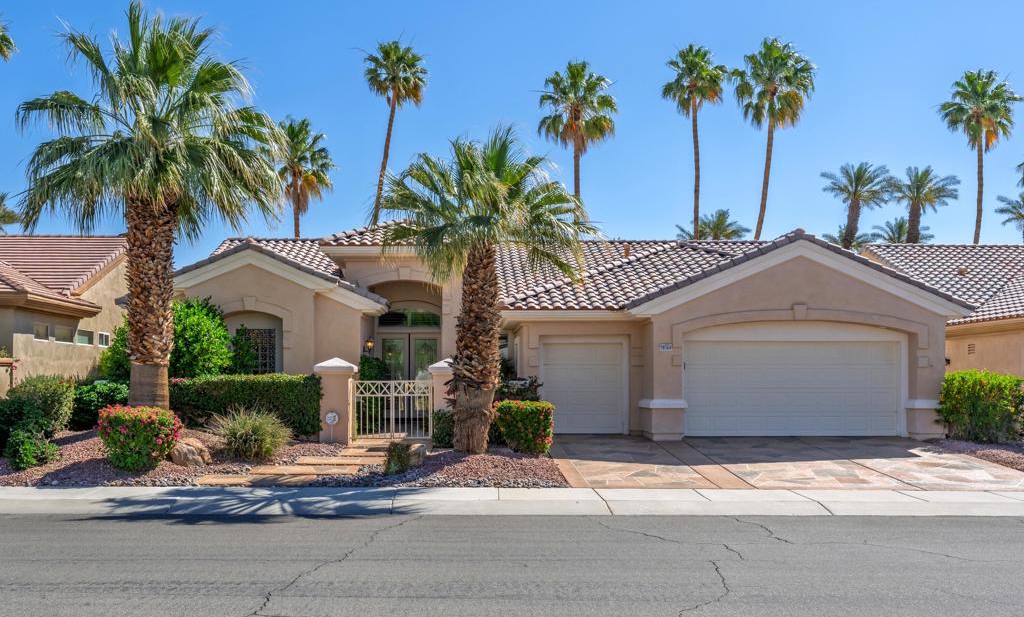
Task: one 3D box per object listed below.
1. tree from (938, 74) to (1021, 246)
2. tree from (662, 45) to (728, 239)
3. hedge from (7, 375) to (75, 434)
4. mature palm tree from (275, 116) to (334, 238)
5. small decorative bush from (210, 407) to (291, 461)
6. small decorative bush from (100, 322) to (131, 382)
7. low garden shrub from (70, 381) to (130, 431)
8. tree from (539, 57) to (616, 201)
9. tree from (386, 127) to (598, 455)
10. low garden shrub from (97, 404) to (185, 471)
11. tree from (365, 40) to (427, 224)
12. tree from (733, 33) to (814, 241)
[{"bbox_3d":[23.280,-3.750,34.000,3.900,16.300,3.800,0,0,0],"label":"tree"},{"bbox_3d":[11.290,-6.540,42.000,4.000,19.280,4.000,0,0,0],"label":"tree"},{"bbox_3d":[-9.650,1.990,14.000,1.400,1.220,1.300,0,0,0],"label":"hedge"},{"bbox_3d":[-12.070,-3.840,38.500,4.000,13.870,4.000,0,0,0],"label":"mature palm tree"},{"bbox_3d":[-4.730,2.290,12.400,1.450,0.980,1.350,0,0,0],"label":"small decorative bush"},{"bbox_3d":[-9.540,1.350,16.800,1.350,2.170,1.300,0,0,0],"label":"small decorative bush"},{"bbox_3d":[-8.830,2.110,14.800,1.500,1.060,1.300,0,0,0],"label":"low garden shrub"},{"bbox_3d":[3.560,-5.050,36.500,4.100,16.310,4.100,0,0,0],"label":"tree"},{"bbox_3d":[-0.450,-0.370,13.200,4.150,6.350,4.000,0,0,0],"label":"tree"},{"bbox_3d":[-6.470,2.260,11.850,1.480,1.140,1.400,0,0,0],"label":"low garden shrub"},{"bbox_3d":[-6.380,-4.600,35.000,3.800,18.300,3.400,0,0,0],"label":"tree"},{"bbox_3d":[12.640,-4.400,33.000,4.000,17.400,3.900,0,0,0],"label":"tree"}]

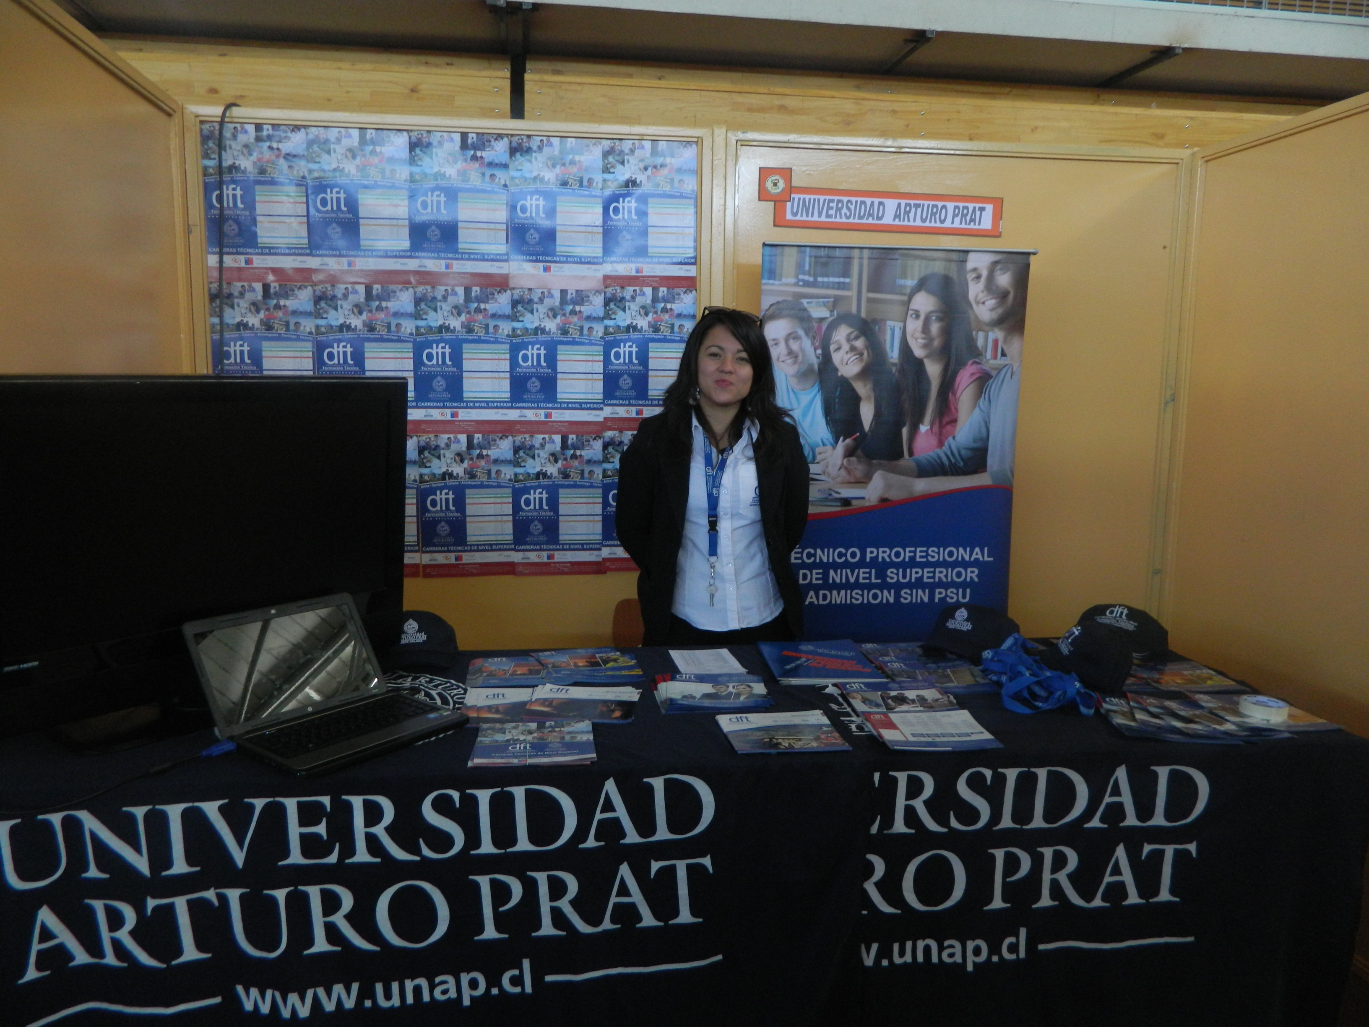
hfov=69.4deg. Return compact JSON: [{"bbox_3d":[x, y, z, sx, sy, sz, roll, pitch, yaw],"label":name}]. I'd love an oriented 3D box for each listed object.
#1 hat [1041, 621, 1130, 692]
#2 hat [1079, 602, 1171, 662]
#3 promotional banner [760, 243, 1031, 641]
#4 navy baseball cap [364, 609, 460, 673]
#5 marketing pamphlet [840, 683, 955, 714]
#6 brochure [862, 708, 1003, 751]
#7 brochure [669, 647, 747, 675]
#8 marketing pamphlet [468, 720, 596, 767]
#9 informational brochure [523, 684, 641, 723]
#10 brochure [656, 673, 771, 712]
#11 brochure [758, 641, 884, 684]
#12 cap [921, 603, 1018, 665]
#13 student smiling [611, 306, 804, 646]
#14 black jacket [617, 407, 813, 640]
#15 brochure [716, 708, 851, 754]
[{"bbox_3d":[0.881,0.305,2.178,0.220,0.120,0.170,3,8,24],"label":"hat"},{"bbox_3d":[1.014,0.261,2.302,0.190,0.118,0.265,7,10,40],"label":"hat"},{"bbox_3d":[0.623,0.117,2.990,0.830,1.788,0.060,-1,8,-8],"label":"promotional banner"},{"bbox_3d":[-0.602,0.261,2.192,0.190,0.118,0.265,-1,8,-12],"label":"navy baseball cap"},{"bbox_3d":[0.445,0.384,2.035,0.210,0.006,0.210,-1,8,-5],"label":"marketing pamphlet"},{"bbox_3d":[0.462,0.406,1.849,0.210,0.006,0.203,-1,8,-4],"label":"brochure"},{"bbox_3d":[0.048,0.348,2.325,0.148,0.004,0.200,-1,8,-9],"label":"brochure"},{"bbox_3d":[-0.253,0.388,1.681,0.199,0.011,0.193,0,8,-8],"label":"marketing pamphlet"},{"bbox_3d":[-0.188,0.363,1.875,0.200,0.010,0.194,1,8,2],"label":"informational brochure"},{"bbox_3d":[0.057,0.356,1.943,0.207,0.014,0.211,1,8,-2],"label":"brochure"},{"bbox_3d":[0.296,0.327,2.183,0.233,0.014,0.299,0,8,-6],"label":"brochure"},{"bbox_3d":[0.659,0.259,2.284,0.190,0.118,0.265,8,10,43],"label":"cap"},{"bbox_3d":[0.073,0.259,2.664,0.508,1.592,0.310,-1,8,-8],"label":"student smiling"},{"bbox_3d":[0.073,0.062,2.638,0.508,0.660,0.290,-1,8,-8],"label":"black jacket"},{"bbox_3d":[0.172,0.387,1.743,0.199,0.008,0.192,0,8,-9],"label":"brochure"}]

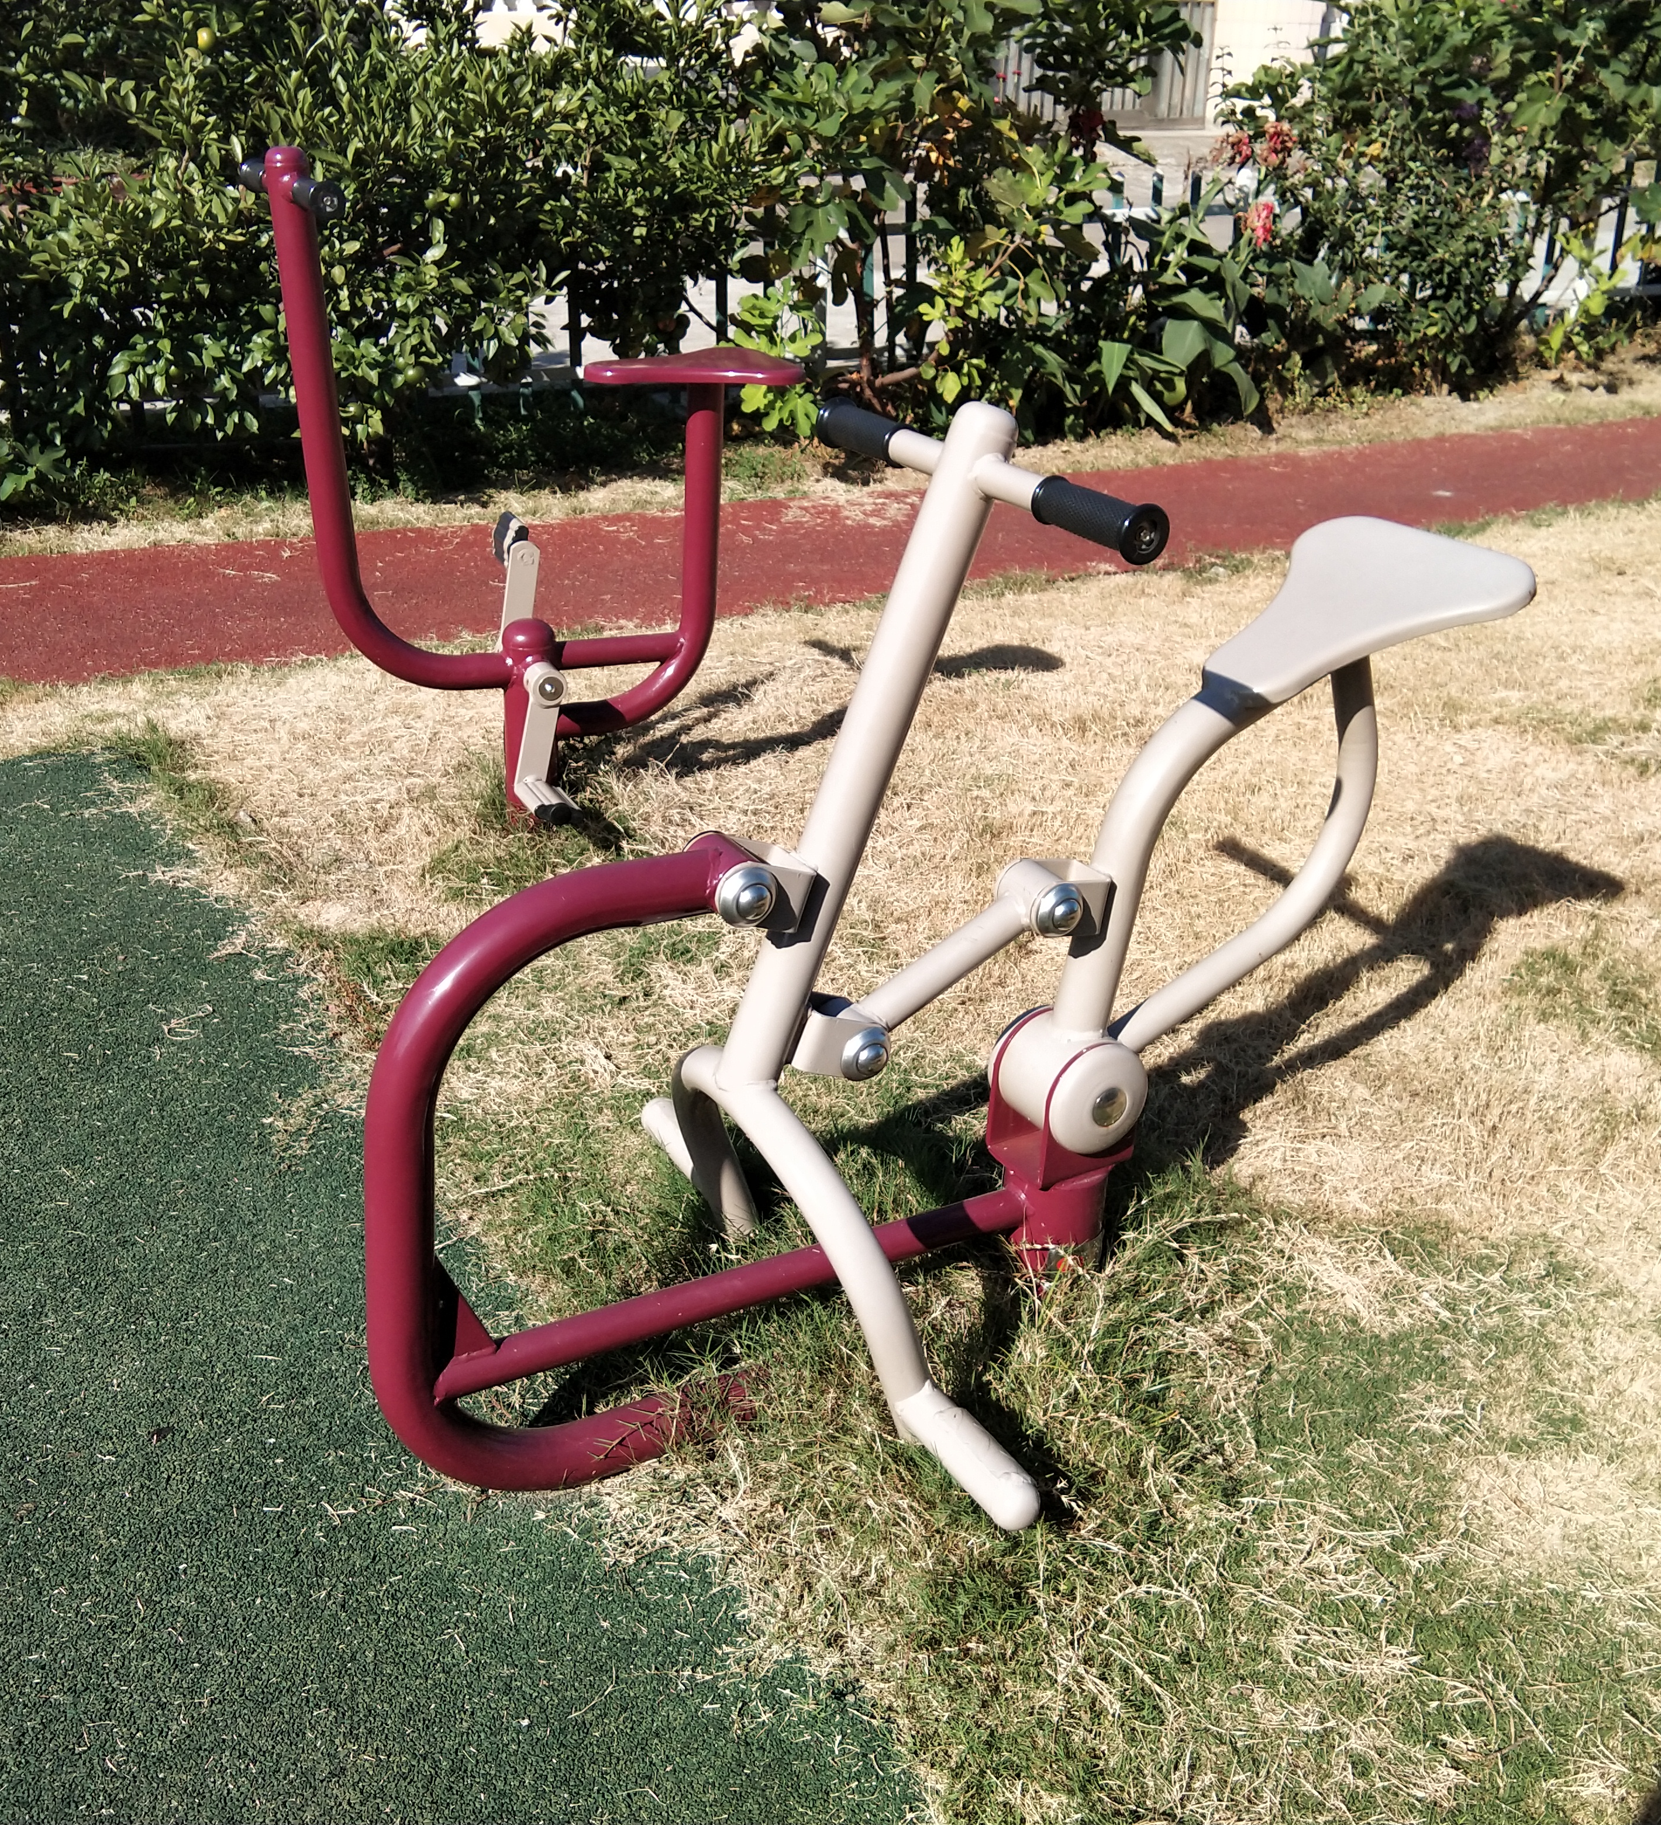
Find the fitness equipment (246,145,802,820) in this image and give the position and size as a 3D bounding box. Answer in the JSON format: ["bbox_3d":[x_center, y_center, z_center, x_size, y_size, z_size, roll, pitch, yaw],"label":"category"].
[{"bbox_3d":[-0.455,-0.652,3.450,0.840,1.110,0.470,-12,29,-25],"label":"fitness equipment"}]

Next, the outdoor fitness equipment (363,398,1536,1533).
[{"bbox_3d":[0.134,-0.015,2.243,1.310,1.050,0.810,-13,30,-27],"label":"outdoor fitness equipment"}]

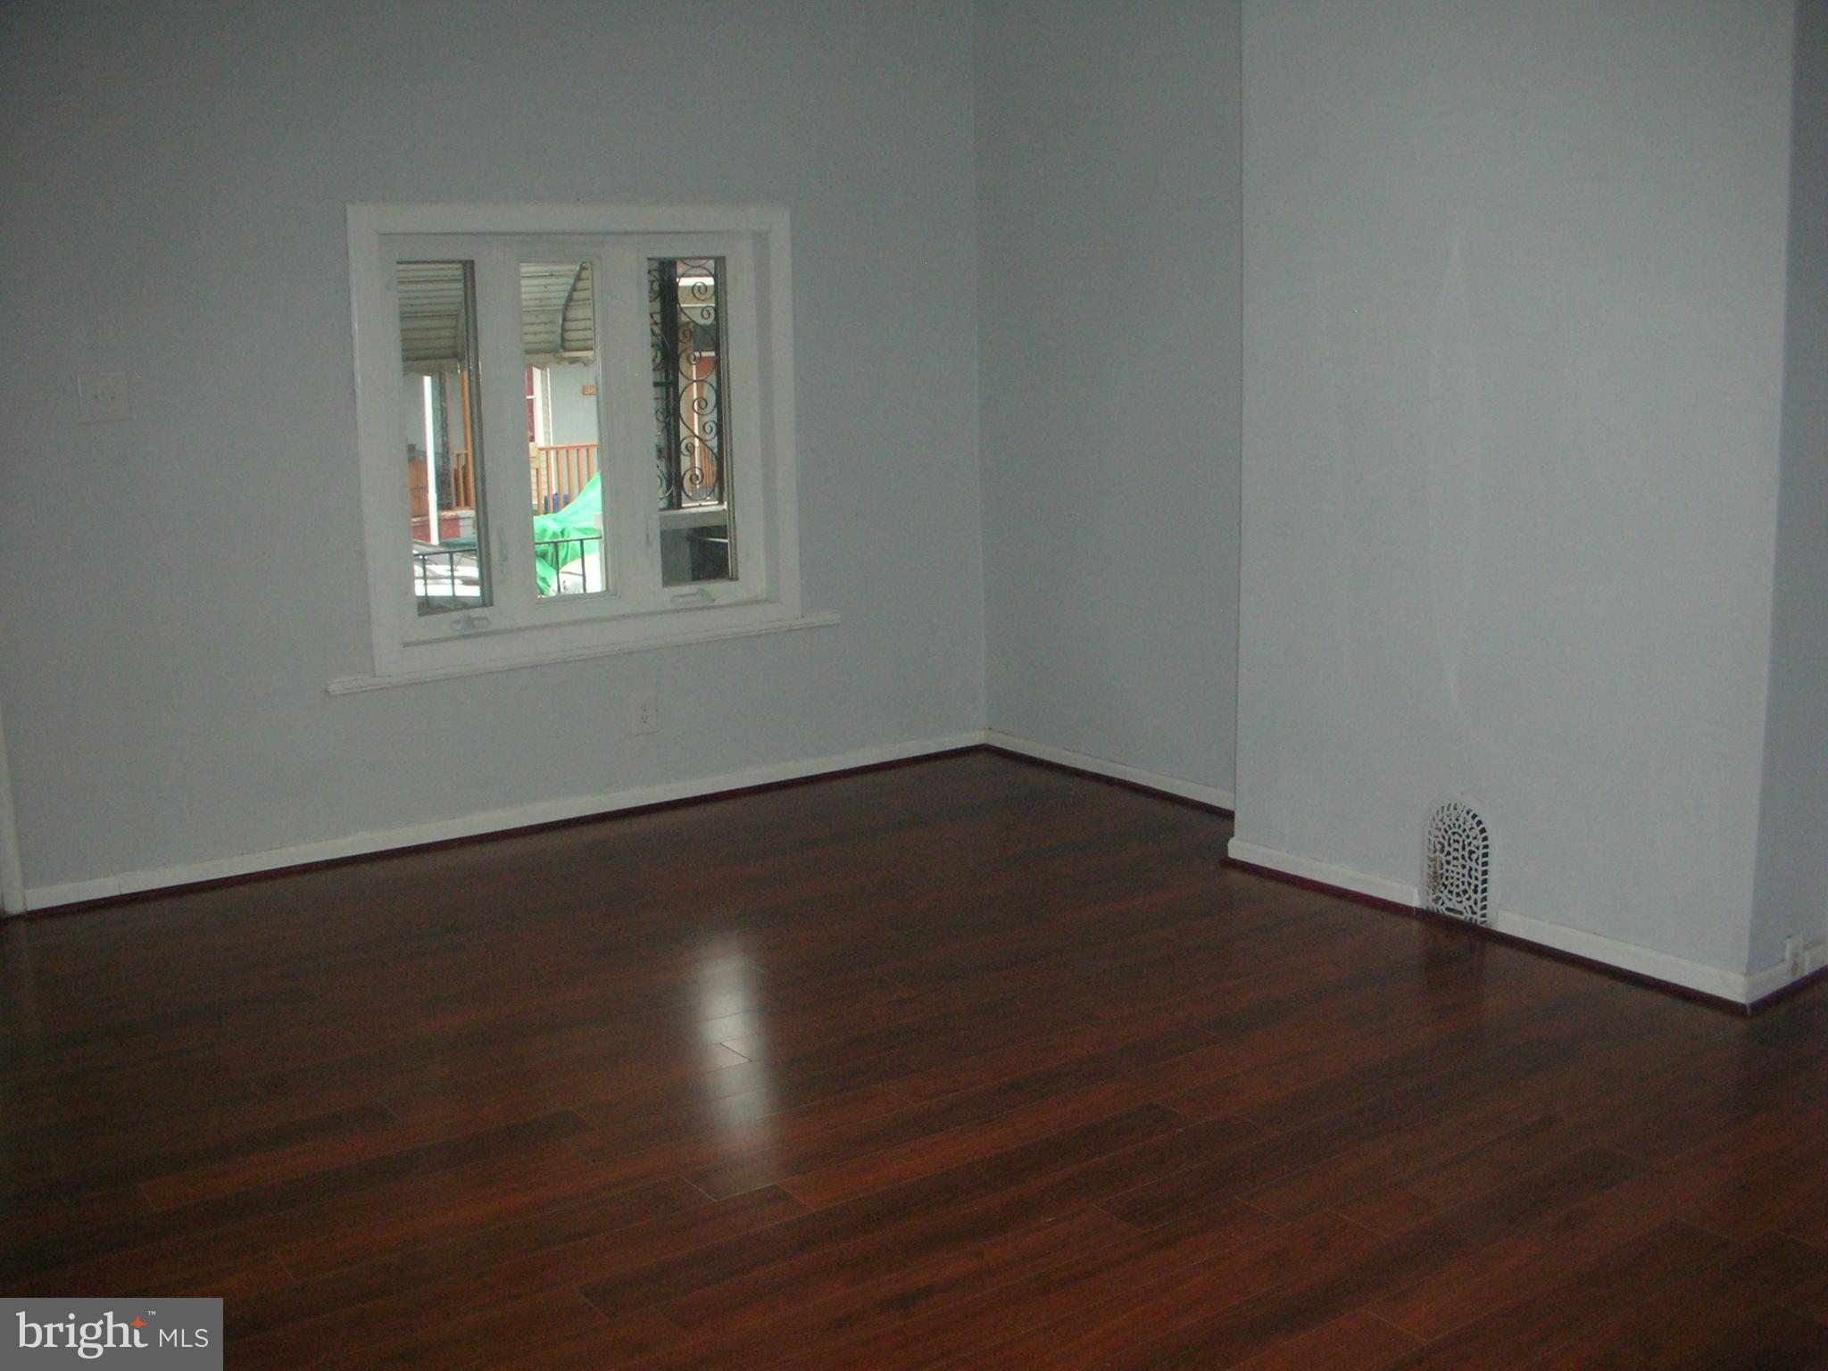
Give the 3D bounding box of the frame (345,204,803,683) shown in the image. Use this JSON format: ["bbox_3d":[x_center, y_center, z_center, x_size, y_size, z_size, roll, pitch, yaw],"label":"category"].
[{"bbox_3d":[-0.980,-0.768,5.552,1.416,1.300,0.100,-8,12,-35],"label":"frame"}]

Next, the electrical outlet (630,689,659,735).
[{"bbox_3d":[-0.846,0.086,5.750,0.078,0.119,0.012,-8,12,-35],"label":"electrical outlet"}]

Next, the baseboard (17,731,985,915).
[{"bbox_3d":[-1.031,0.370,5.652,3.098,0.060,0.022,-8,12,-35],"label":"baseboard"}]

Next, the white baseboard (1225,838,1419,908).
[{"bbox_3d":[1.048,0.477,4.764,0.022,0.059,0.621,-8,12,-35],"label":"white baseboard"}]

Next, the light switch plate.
[{"bbox_3d":[-2.076,-0.737,4.733,0.119,0.122,0.012,-8,12,-35],"label":"light switch plate"}]

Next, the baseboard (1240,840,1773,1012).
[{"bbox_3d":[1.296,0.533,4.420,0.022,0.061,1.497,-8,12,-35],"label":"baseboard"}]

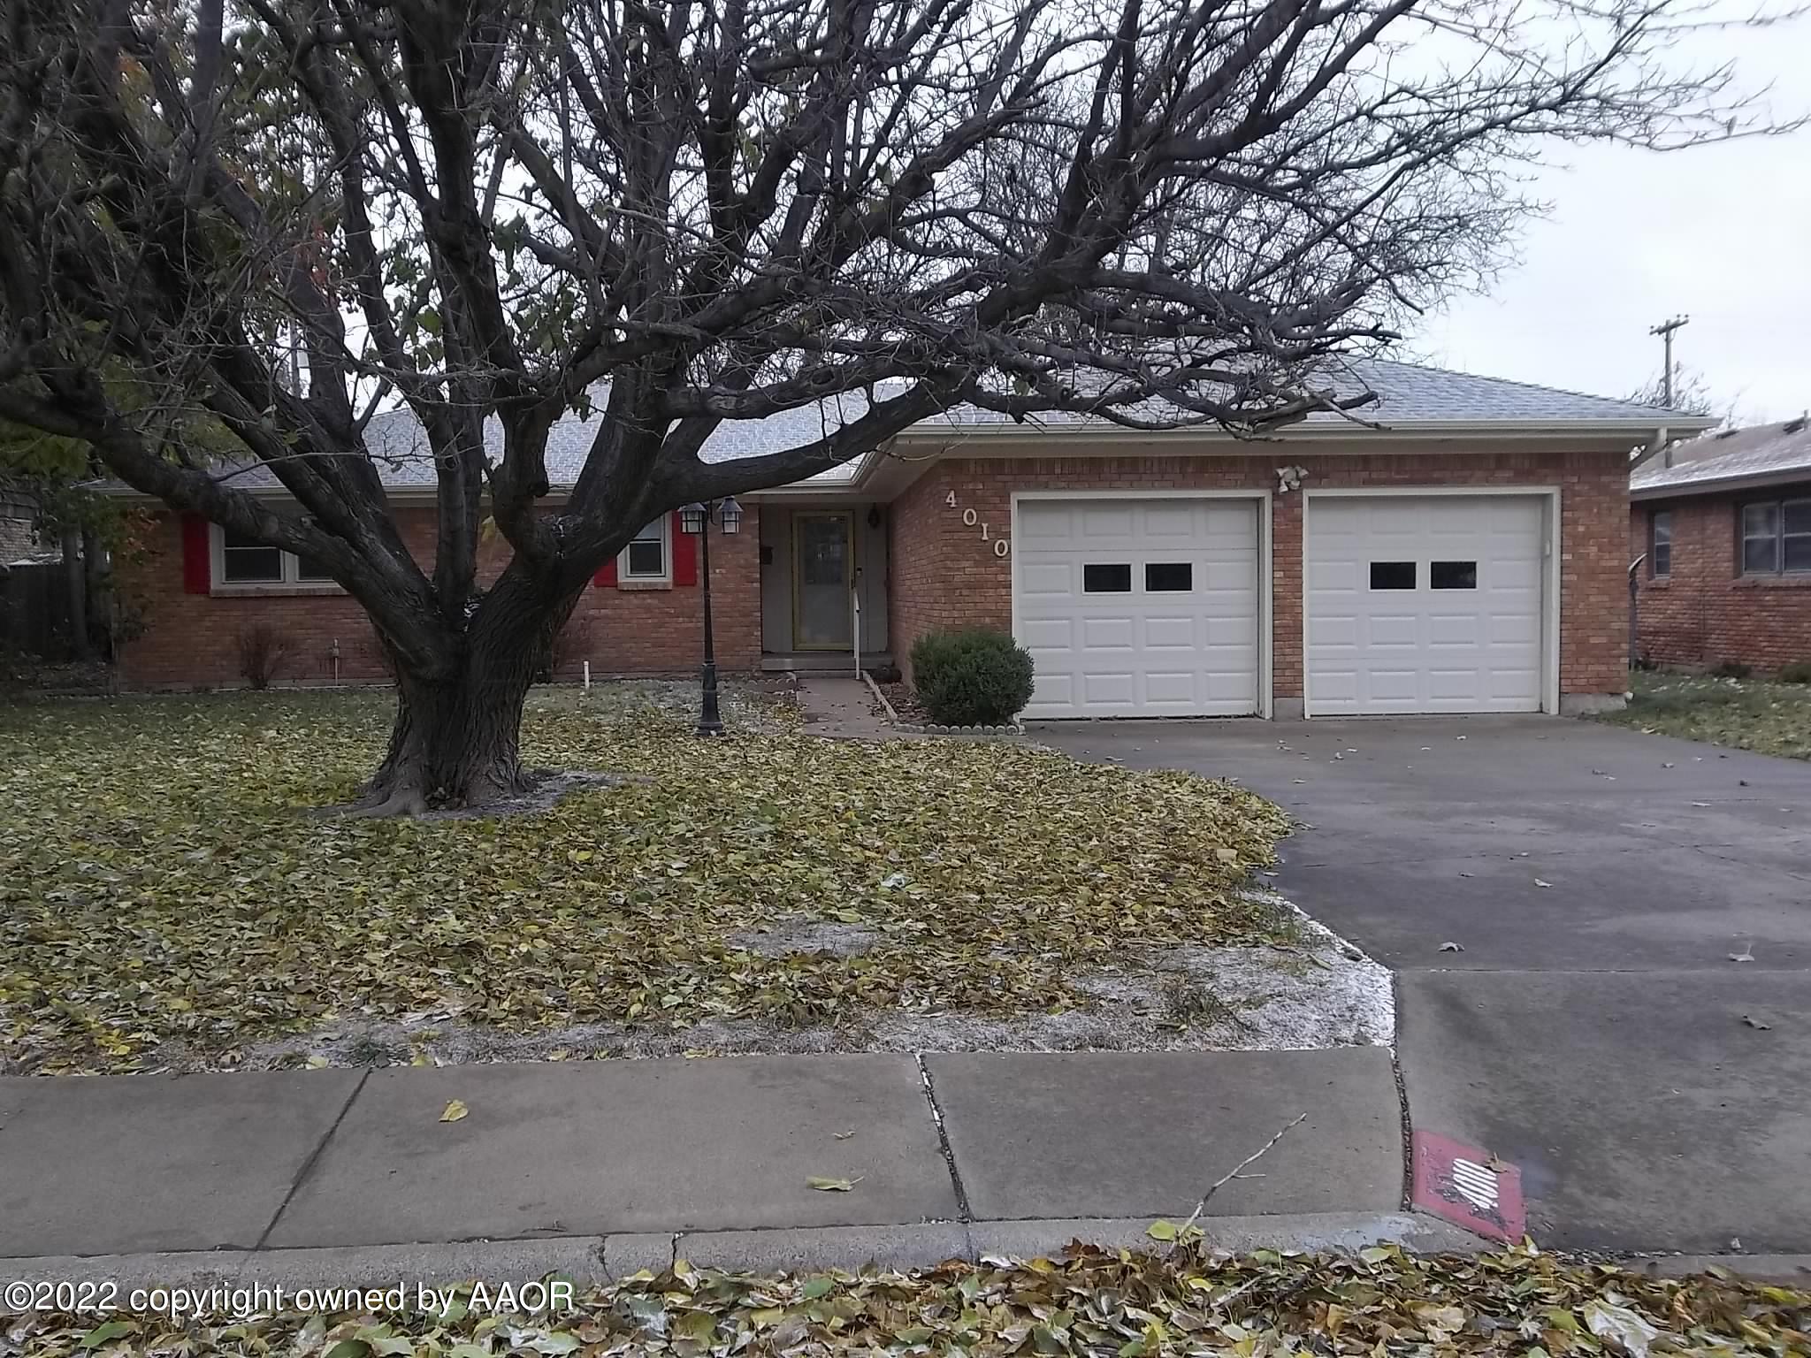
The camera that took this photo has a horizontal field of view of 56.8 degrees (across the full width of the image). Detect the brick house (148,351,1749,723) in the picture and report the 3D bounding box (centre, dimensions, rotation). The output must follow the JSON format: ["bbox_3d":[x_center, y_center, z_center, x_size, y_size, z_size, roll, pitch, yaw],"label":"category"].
[{"bbox_3d":[-2.082,-2.351,23.781,18.430,4.810,17.100,-1,3,-4],"label":"brick house"}]

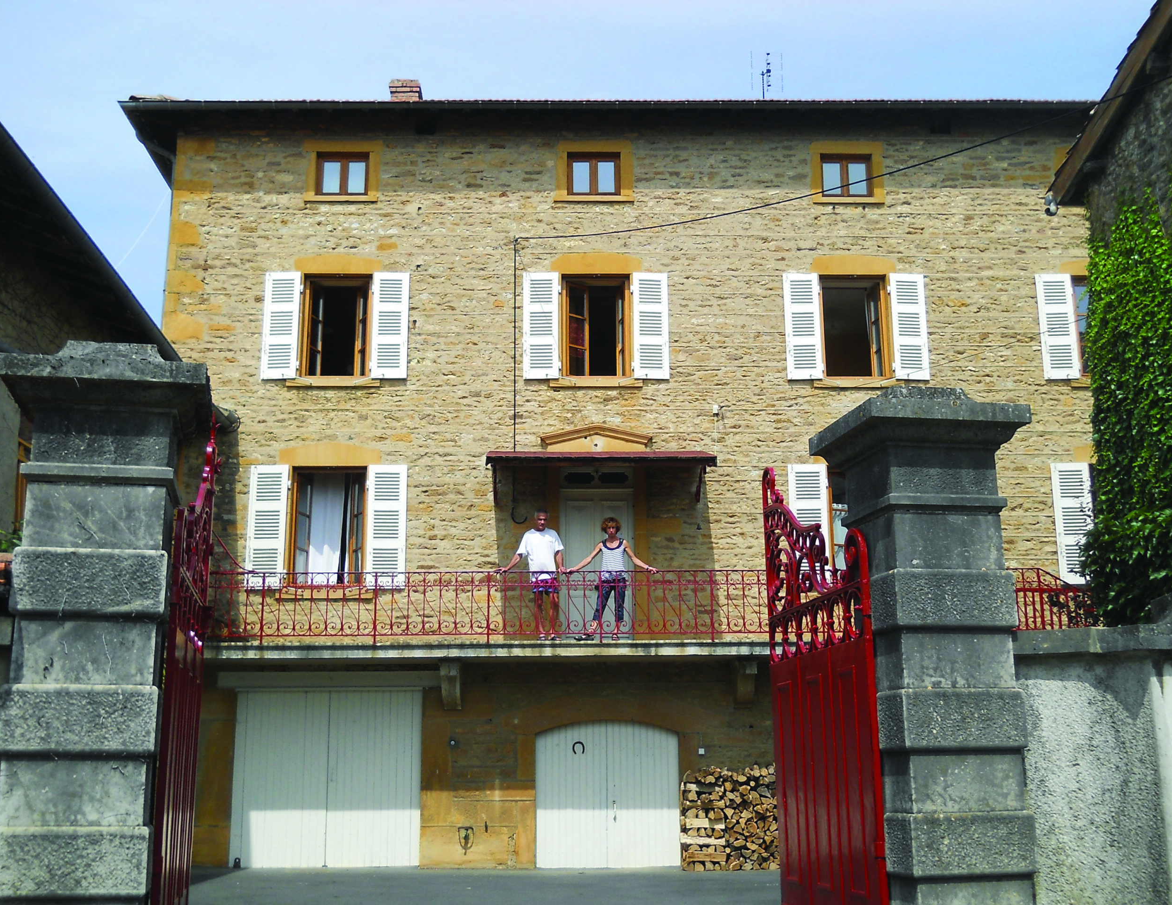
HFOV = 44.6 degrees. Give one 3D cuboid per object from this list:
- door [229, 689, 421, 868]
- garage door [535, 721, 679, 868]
[{"bbox_3d":[-3.476,4.367,19.222,2.519,2.342,0.100,0,-14,-2],"label":"door"},{"bbox_3d":[0.297,4.596,19.277,1.948,1.914,0.100,0,-14,-2],"label":"garage door"}]

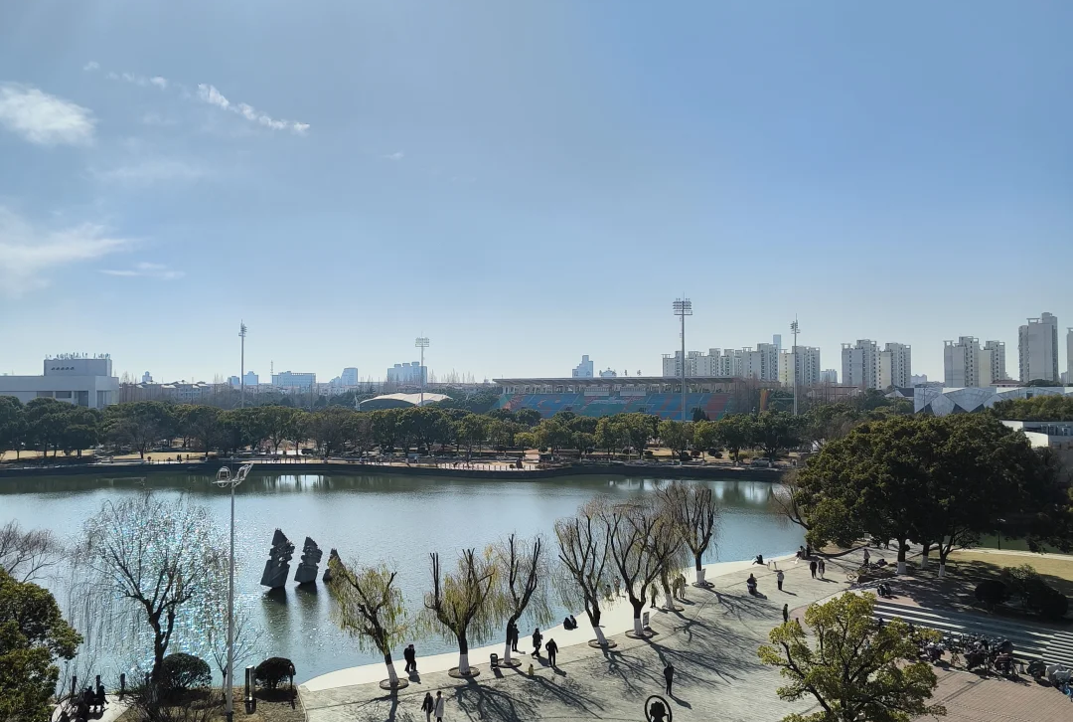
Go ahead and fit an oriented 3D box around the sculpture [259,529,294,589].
[{"bbox_3d":[-22.244,16.958,81.611,2.972,5.012,1.800,0,-2,-15],"label":"sculpture"}]

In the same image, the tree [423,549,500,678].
[{"bbox_3d":[-4.264,14.274,54.220,4.391,7.030,4.400,0,-2,0],"label":"tree"}]

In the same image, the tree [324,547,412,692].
[{"bbox_3d":[-9.350,14.237,52.663,4.672,7.573,4.500,0,-1,0],"label":"tree"}]

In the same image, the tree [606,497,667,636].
[{"bbox_3d":[6.706,13.704,63.727,3.965,9.171,3.965,0,-1,0],"label":"tree"}]

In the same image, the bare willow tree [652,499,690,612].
[{"bbox_3d":[10.033,14.379,70.818,3.100,8.164,3.100,0,-1,0],"label":"bare willow tree"}]

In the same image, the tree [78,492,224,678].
[{"bbox_3d":[-19.724,12.130,49.192,7.555,10.749,7.200,0,-2,0],"label":"tree"}]

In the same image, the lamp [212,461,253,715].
[{"bbox_3d":[-15.096,11.228,47.366,2.053,12.457,2.000,0,-2,0],"label":"lamp"}]

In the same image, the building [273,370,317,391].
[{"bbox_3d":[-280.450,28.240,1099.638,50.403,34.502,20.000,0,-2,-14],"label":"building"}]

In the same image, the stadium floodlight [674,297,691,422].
[{"bbox_3d":[37.736,3.388,244.989,4.700,38.533,1.700,1,-2,-27],"label":"stadium floodlight"}]

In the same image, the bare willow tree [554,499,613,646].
[{"bbox_3d":[3.068,13.582,61.402,3.679,9.302,3.679,0,-1,0],"label":"bare willow tree"}]

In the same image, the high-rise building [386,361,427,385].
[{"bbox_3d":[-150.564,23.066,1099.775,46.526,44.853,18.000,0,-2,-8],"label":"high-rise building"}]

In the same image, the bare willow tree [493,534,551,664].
[{"bbox_3d":[-0.874,14.270,57.207,3.494,7.725,3.494,0,-1,0],"label":"bare willow tree"}]

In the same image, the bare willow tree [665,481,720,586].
[{"bbox_3d":[12.891,14.152,78.704,4.805,8.568,4.800,0,-2,0],"label":"bare willow tree"}]

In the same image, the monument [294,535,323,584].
[{"bbox_3d":[-20.002,17.439,83.447,2.451,4.148,1.600,0,-2,-13],"label":"monument"}]

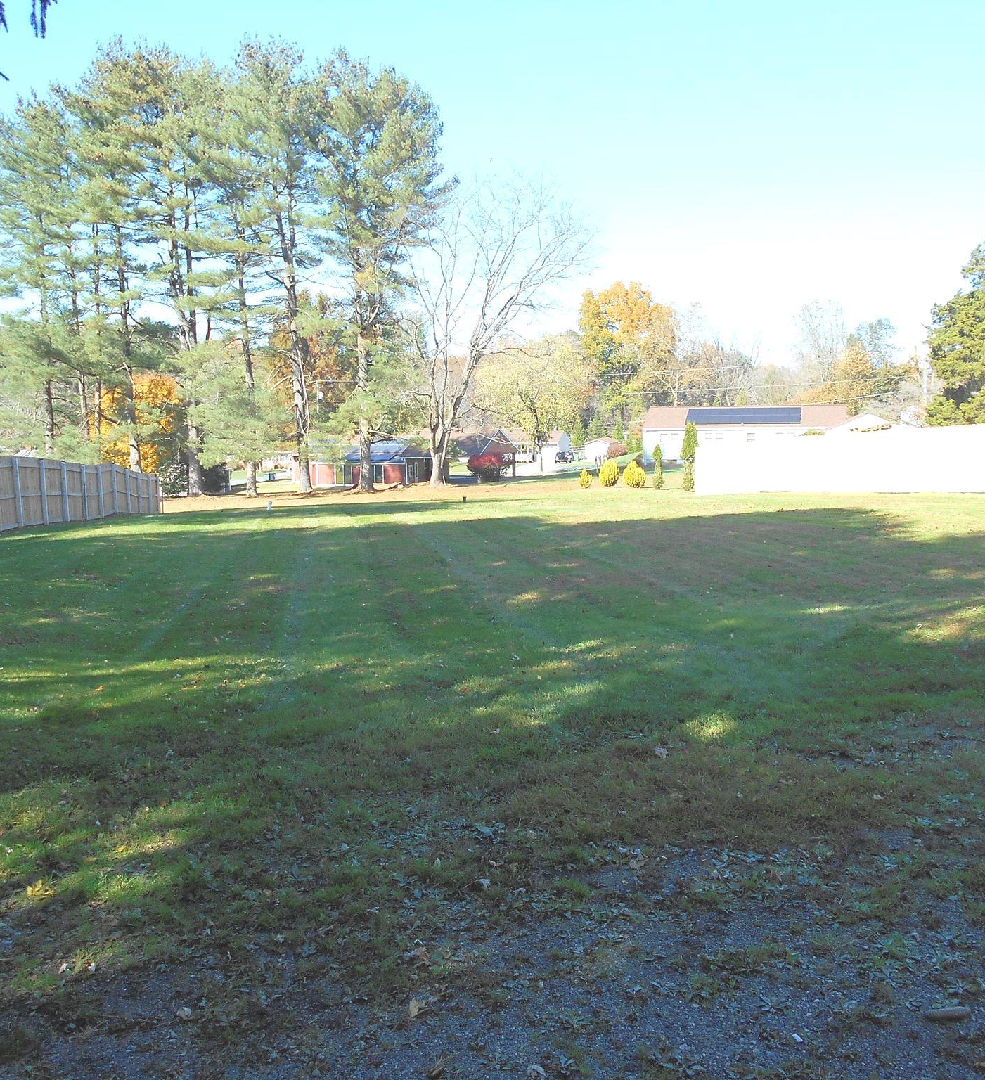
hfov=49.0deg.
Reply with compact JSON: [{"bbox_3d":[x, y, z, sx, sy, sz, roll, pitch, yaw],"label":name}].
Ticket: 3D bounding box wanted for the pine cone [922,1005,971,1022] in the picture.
[{"bbox_3d":[1.270,1.327,3.030,0.142,0.036,0.038,-2,5,-10],"label":"pine cone"}]

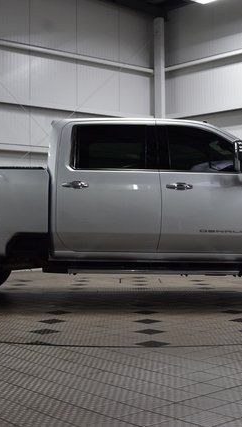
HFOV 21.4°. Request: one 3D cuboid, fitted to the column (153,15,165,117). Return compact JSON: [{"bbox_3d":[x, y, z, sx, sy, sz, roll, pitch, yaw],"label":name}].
[{"bbox_3d":[0.819,-1.554,13.625,0.200,5.270,0.200,1,-1,-39],"label":"column"}]

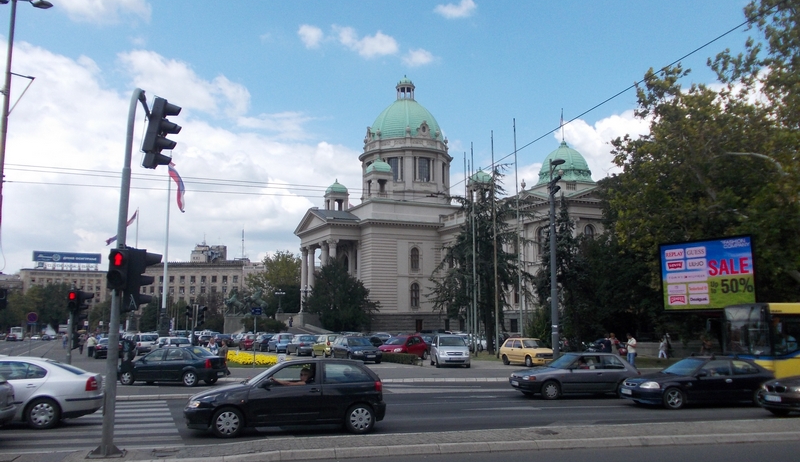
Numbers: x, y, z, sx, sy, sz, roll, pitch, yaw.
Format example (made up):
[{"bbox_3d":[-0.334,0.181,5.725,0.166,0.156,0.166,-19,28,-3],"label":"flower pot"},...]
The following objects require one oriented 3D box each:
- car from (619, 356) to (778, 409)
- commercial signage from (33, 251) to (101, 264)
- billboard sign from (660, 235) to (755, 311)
[{"bbox_3d":[8.504,4.195,18.305,4.400,1.380,1.700,1,-9,-9],"label":"car"},{"bbox_3d":[-165.611,13.457,322.873,29.767,4.700,0.800,4,-9,-21],"label":"commercial signage"},{"bbox_3d":[16.901,2.431,35.816,0.350,3.910,5.010,8,-12,-43],"label":"billboard sign"}]

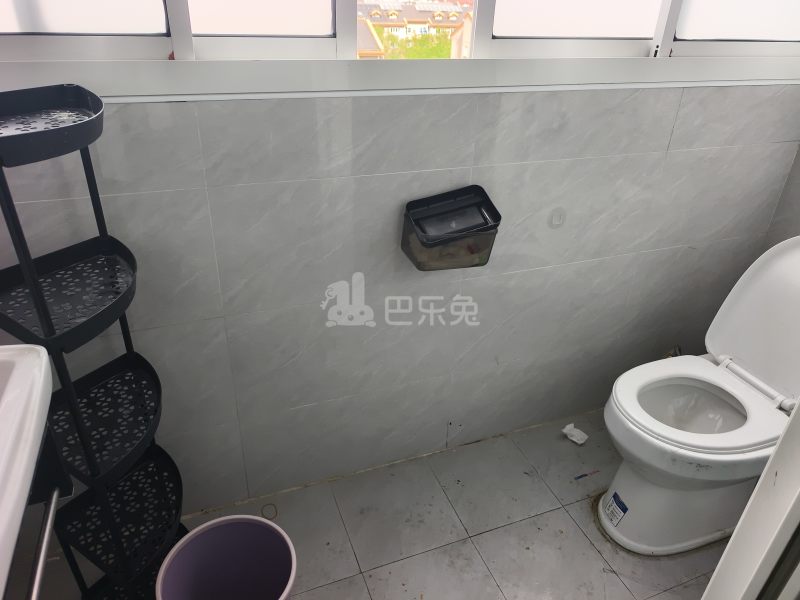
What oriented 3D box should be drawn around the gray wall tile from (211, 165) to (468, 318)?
[{"bbox_3d":[-0.115,-0.139,1.235,0.600,0.300,0.010,-9,30,-19],"label":"gray wall tile"}]

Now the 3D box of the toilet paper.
[{"bbox_3d":[0.579,0.446,1.757,0.075,0.030,0.045,25,36,35],"label":"toilet paper"}]

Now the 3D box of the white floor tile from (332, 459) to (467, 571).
[{"bbox_3d":[-0.011,0.592,1.498,0.305,0.010,0.303,-9,31,-19],"label":"white floor tile"}]

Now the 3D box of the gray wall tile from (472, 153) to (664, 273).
[{"bbox_3d":[0.445,-0.230,1.438,0.599,0.302,0.010,-9,31,-19],"label":"gray wall tile"}]

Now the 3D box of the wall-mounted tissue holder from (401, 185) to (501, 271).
[{"bbox_3d":[0.125,-0.175,1.250,0.210,0.155,0.122,-9,31,-19],"label":"wall-mounted tissue holder"}]

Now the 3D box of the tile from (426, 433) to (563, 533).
[{"bbox_3d":[0.272,0.547,1.596,0.299,0.010,0.303,-9,31,-19],"label":"tile"}]

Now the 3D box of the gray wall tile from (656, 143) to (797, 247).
[{"bbox_3d":[0.969,-0.314,1.618,0.521,0.301,0.010,-9,31,-19],"label":"gray wall tile"}]

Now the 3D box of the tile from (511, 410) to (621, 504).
[{"bbox_3d":[0.553,0.503,1.693,0.302,0.010,0.303,-9,31,-19],"label":"tile"}]

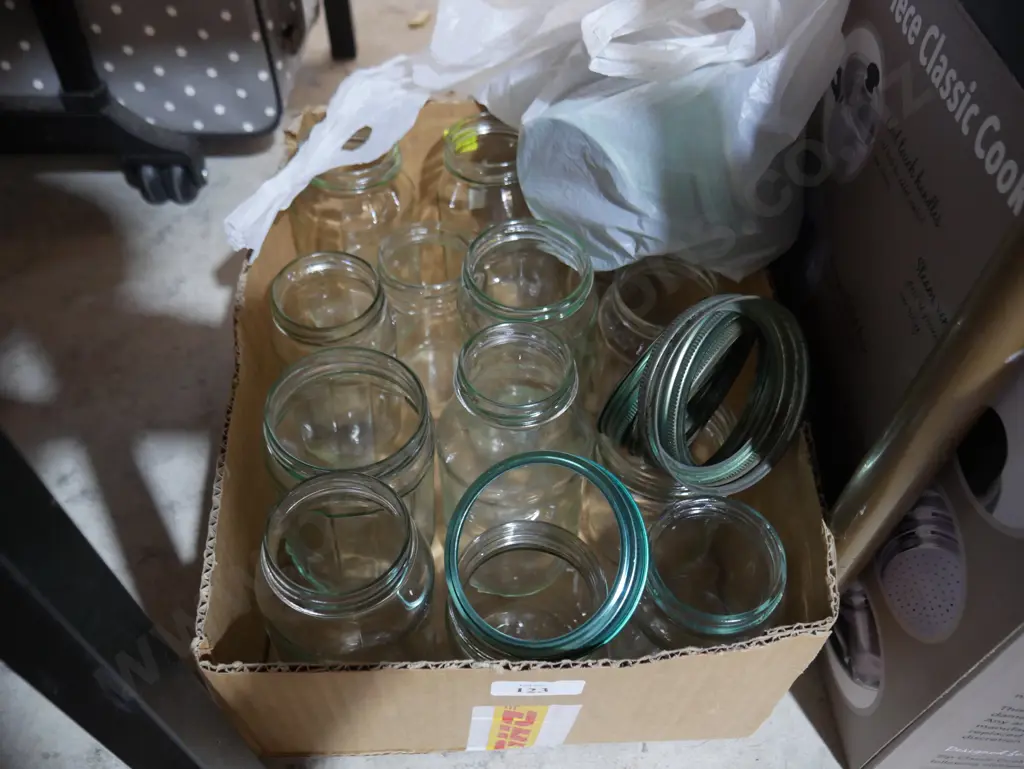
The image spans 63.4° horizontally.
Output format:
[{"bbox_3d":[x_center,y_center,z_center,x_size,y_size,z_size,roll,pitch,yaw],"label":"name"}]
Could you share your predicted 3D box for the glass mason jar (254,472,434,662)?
[{"bbox_3d":[-0.086,0.121,0.445,0.089,0.170,0.089,3,50,-4],"label":"glass mason jar"}]

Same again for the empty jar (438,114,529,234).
[{"bbox_3d":[-0.017,-0.132,0.609,0.070,0.121,0.070,0,49,0],"label":"empty jar"}]

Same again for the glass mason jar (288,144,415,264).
[{"bbox_3d":[-0.103,-0.116,0.594,0.084,0.123,0.084,0,49,0],"label":"glass mason jar"}]

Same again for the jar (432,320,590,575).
[{"bbox_3d":[0.002,0.047,0.501,0.092,0.179,0.092,0,50,0],"label":"jar"}]

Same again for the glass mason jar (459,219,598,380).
[{"bbox_3d":[0.009,-0.023,0.570,0.091,0.164,0.091,0,52,0],"label":"glass mason jar"}]

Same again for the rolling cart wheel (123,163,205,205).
[{"bbox_3d":[-0.295,-0.177,0.703,0.057,0.049,0.048,-9,50,-8],"label":"rolling cart wheel"}]

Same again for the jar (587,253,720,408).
[{"bbox_3d":[0.097,-0.012,0.573,0.083,0.147,0.083,-1,51,2],"label":"jar"}]

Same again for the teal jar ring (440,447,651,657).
[{"bbox_3d":[0.015,0.080,0.392,0.095,0.016,0.095,-4,78,20],"label":"teal jar ring"}]

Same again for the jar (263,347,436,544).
[{"bbox_3d":[-0.097,0.059,0.512,0.100,0.147,0.100,3,50,-4],"label":"jar"}]

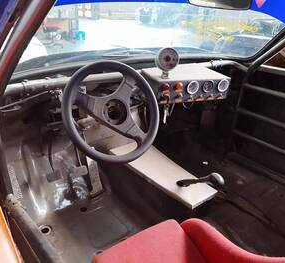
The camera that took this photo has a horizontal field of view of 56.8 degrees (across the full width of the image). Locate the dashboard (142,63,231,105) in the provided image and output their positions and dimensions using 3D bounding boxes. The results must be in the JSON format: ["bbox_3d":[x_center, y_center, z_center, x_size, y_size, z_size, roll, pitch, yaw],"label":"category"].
[{"bbox_3d":[0.203,-0.234,1.289,0.364,0.101,0.238,-6,28,-18],"label":"dashboard"}]

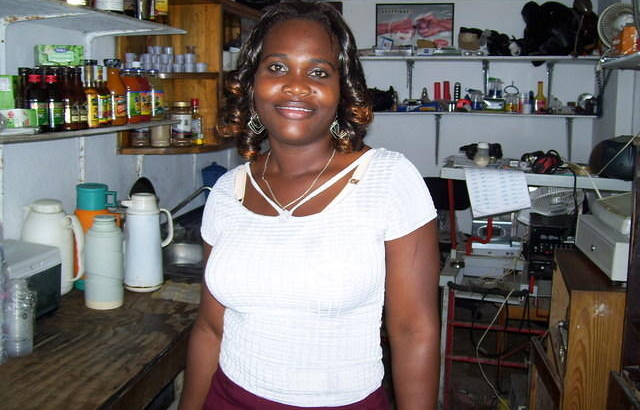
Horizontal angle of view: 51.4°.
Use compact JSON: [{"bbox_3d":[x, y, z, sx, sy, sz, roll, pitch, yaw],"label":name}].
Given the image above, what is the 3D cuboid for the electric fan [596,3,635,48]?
[{"bbox_3d":[1.713,-1.013,3.800,0.260,0.280,0.160,3,10,9],"label":"electric fan"}]

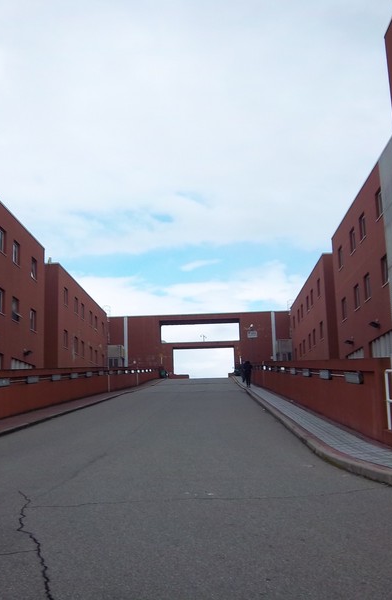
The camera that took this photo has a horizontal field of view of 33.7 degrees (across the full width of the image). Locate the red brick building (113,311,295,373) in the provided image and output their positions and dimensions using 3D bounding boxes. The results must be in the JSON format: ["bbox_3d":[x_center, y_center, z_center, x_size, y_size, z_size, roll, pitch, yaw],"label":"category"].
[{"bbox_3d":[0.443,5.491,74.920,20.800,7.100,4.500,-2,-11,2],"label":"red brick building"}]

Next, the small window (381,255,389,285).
[{"bbox_3d":[9.330,-1.437,31.831,0.170,1.350,1.250,-2,-11,2],"label":"small window"}]

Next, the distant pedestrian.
[{"bbox_3d":[3.303,4.758,41.292,0.550,1.700,0.400,-2,-11,2],"label":"distant pedestrian"}]

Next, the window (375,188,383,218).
[{"bbox_3d":[9.253,-4.818,32.560,0.170,1.350,1.250,-2,-11,2],"label":"window"}]

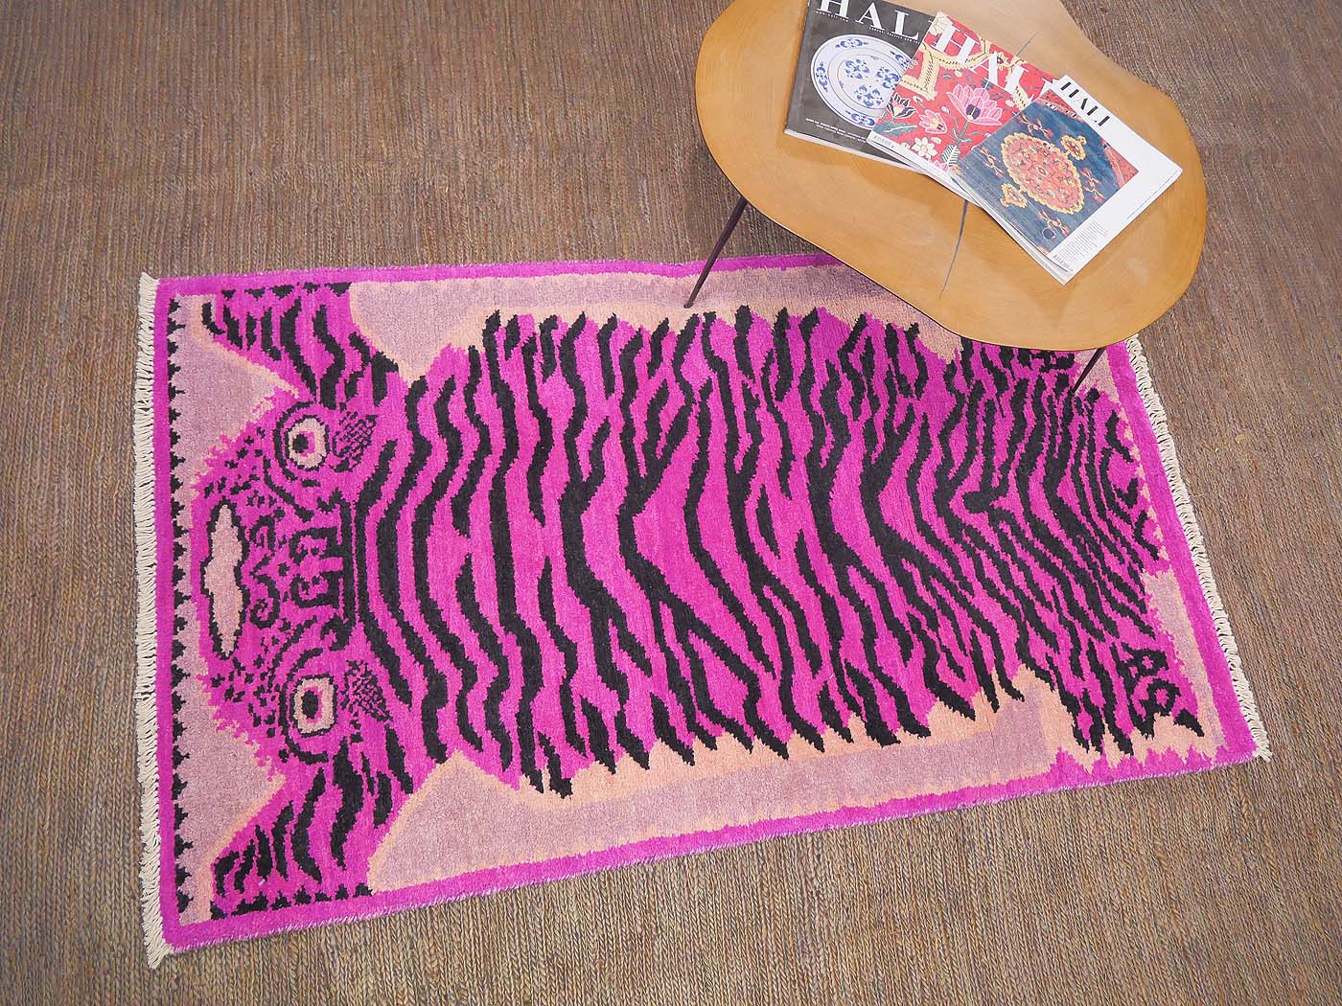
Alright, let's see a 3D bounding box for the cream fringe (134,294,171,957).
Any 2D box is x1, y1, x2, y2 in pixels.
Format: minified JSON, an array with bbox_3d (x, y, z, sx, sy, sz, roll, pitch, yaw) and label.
[{"bbox_3d":[-0.709,0.108,1.474,0.040,0.010,0.981,-6,71,-14],"label":"cream fringe"}]

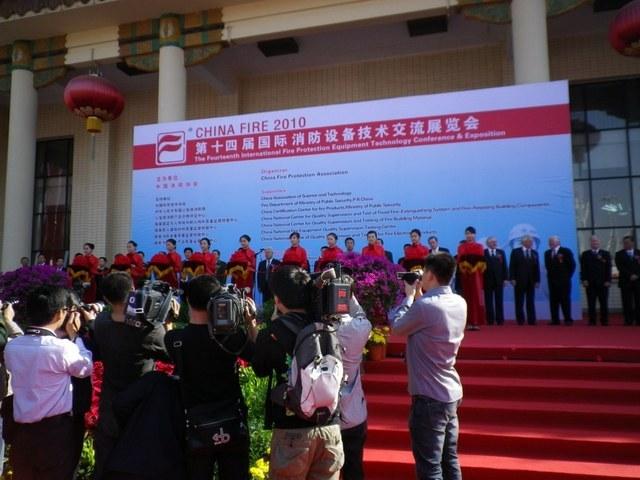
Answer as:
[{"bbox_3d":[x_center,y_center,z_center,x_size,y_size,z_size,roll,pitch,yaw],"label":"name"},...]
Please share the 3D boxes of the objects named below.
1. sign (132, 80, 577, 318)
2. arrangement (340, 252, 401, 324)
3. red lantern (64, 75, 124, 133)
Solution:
[{"bbox_3d":[0.235,-0.709,12.630,10.950,5.250,0.150,-2,-6,15],"label":"sign"},{"bbox_3d":[0.683,0.737,7.000,0.950,1.100,0.920,-2,-6,15],"label":"arrangement"},{"bbox_3d":[-6.775,-4.077,15.486,1.660,1.650,1.660,-2,-6,15],"label":"red lantern"}]

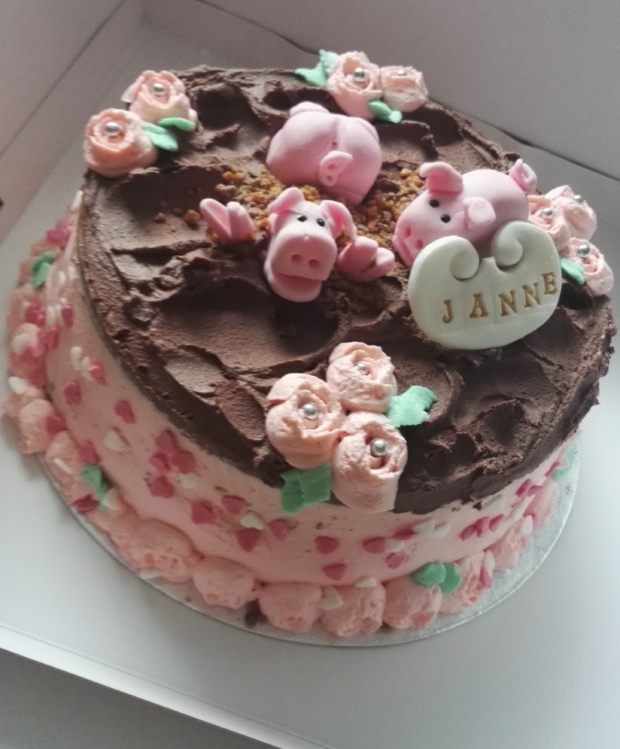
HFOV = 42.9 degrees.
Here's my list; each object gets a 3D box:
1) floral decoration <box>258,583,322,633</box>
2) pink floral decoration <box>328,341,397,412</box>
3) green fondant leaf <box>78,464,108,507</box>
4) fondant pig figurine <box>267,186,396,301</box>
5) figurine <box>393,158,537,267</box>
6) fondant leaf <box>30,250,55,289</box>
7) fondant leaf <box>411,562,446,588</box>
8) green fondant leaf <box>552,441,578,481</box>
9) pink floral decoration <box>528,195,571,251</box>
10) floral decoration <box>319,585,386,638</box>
[{"bbox_3d":[-0.008,0.085,0.291,0.023,0.018,0.020,15,56,-8],"label":"floral decoration"},{"bbox_3d":[0.017,0.001,0.271,0.024,0.024,0.024,8,57,-13],"label":"pink floral decoration"},{"bbox_3d":[-0.079,0.040,0.288,0.006,0.010,0.018,-31,73,-28],"label":"green fondant leaf"},{"bbox_3d":[0.007,-0.046,0.276,0.045,0.027,0.038,10,59,-10],"label":"fondant pig figurine"},{"bbox_3d":[0.064,-0.065,0.320,0.071,0.033,0.039,-29,71,-30],"label":"figurine"},{"bbox_3d":[-0.111,-0.043,0.326,0.007,0.010,0.017,14,58,-7],"label":"fondant leaf"},{"bbox_3d":[0.045,0.076,0.302,0.015,0.007,0.010,7,58,-13],"label":"fondant leaf"},{"bbox_3d":[0.111,0.038,0.342,0.008,0.010,0.019,27,58,1],"label":"green fondant leaf"},{"bbox_3d":[0.101,-0.064,0.338,0.023,0.021,0.023,36,56,7],"label":"pink floral decoration"},{"bbox_3d":[0.016,0.087,0.293,0.024,0.019,0.019,5,60,-13],"label":"floral decoration"}]

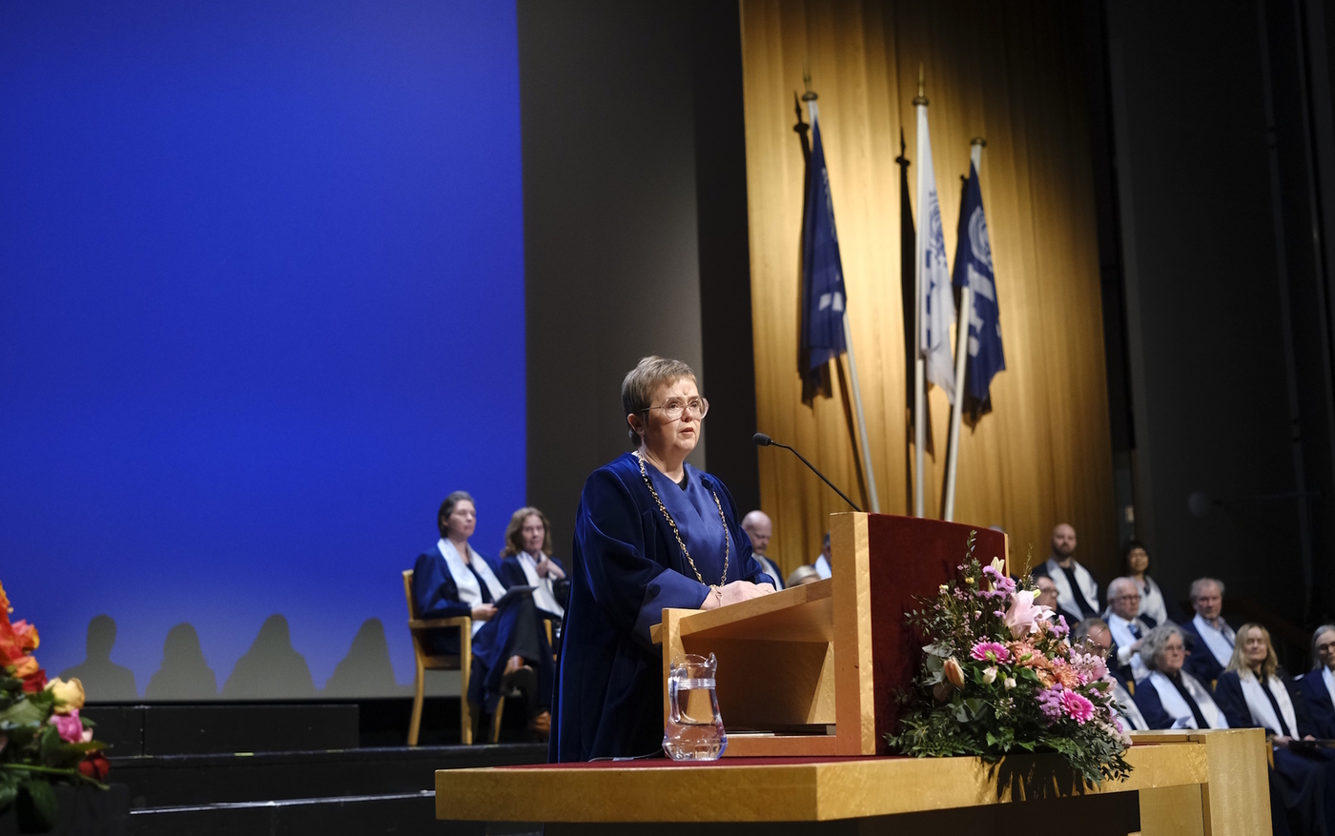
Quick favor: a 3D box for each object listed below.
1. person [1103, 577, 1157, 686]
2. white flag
[{"bbox_3d":[2.588,1.467,9.818,0.600,1.280,0.820,4,-11,-32],"label":"person"},{"bbox_3d":[1.652,-1.013,11.400,0.270,1.880,0.220,3,-11,-25],"label":"white flag"}]

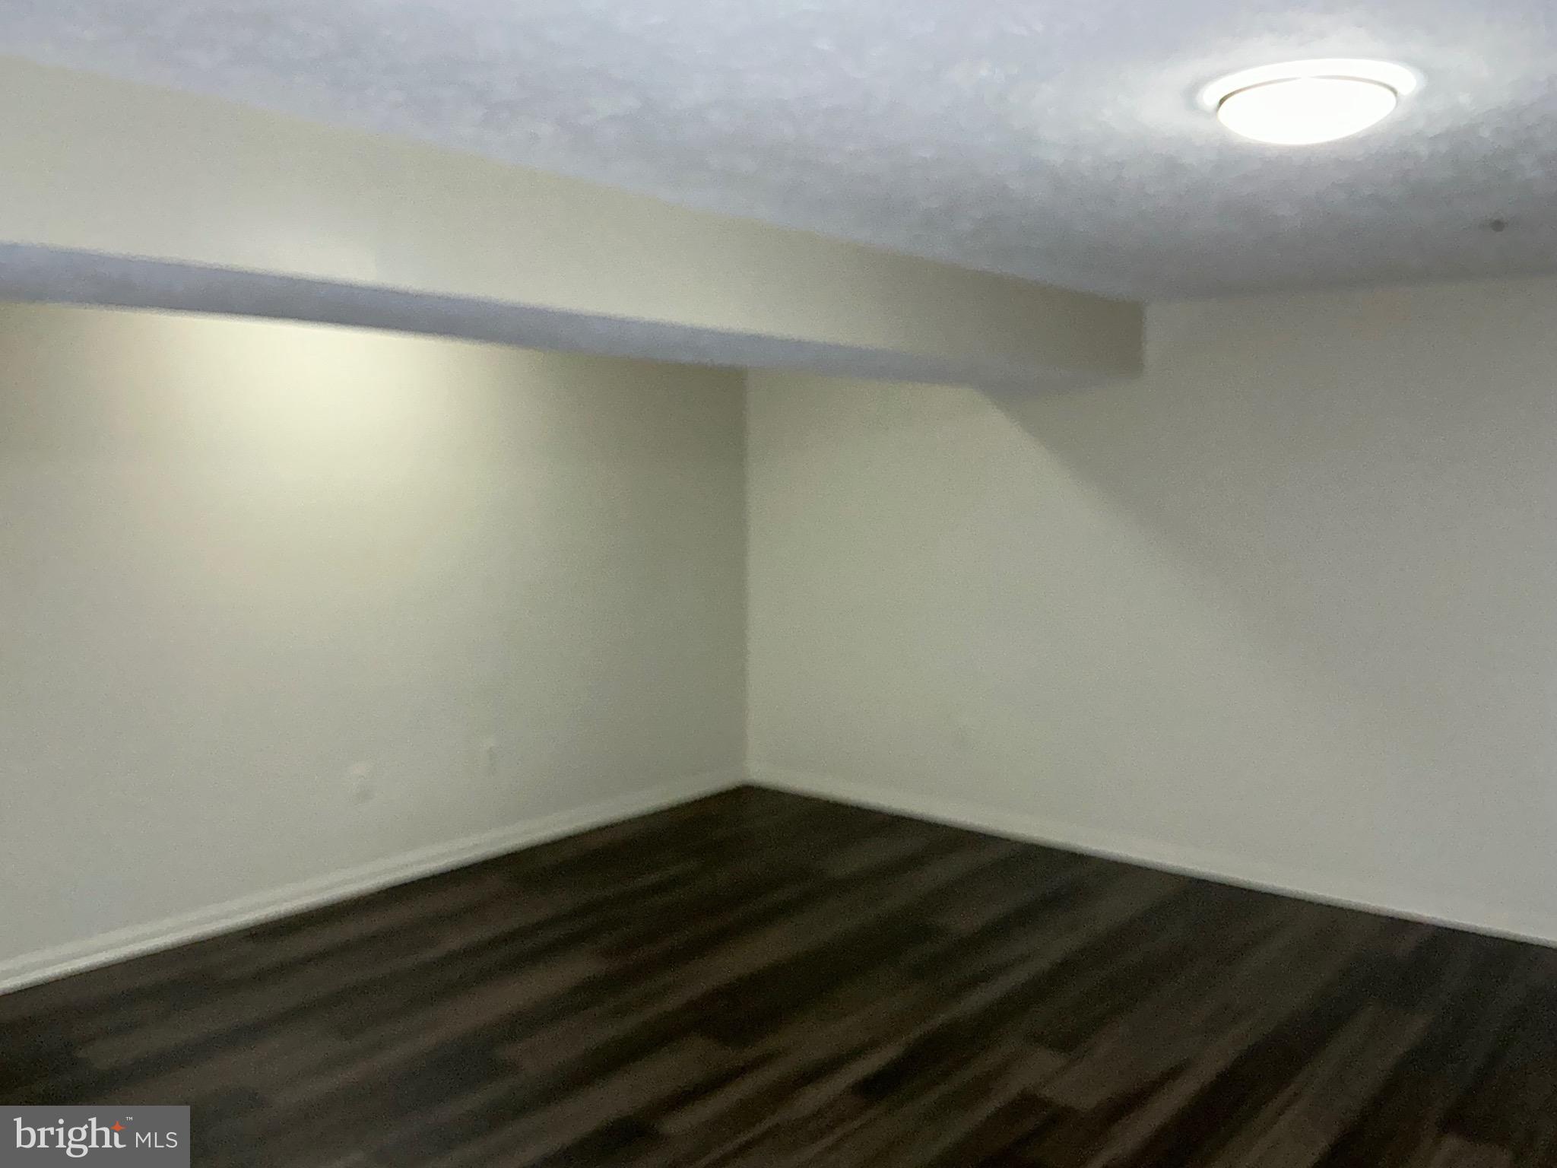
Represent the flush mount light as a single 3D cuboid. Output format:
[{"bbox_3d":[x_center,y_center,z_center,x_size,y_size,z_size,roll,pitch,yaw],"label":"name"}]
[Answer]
[{"bbox_3d":[0.930,-0.827,2.228,0.355,0.087,0.355,4,6,41],"label":"flush mount light"}]

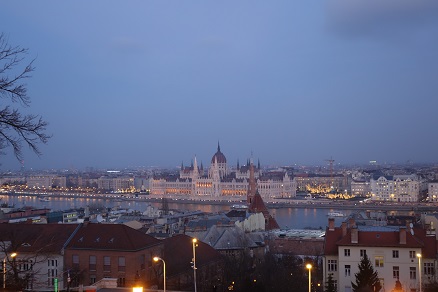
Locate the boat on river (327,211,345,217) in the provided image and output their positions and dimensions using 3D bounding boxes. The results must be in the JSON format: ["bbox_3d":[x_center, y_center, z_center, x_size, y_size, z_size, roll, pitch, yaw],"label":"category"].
[{"bbox_3d":[138.212,80.160,697.814,21.000,5.000,5.300,-2,-2,30],"label":"boat on river"}]

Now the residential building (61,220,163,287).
[{"bbox_3d":[-19.364,21.520,113.290,14.600,13.300,14.400,-1,-2,15],"label":"residential building"}]

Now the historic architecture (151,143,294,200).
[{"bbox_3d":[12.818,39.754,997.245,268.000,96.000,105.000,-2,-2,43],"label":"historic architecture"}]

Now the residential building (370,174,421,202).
[{"bbox_3d":[258.248,60.319,874.360,67.000,39.000,35.000,-1,-2,20],"label":"residential building"}]

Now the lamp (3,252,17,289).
[{"bbox_3d":[-26.778,17.064,76.523,1.500,6.500,0.350,-1,-2,0],"label":"lamp"}]

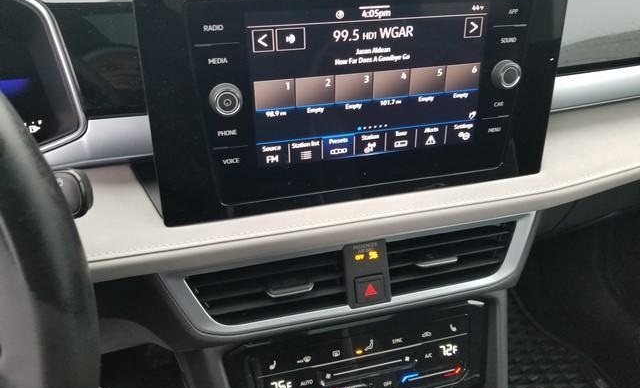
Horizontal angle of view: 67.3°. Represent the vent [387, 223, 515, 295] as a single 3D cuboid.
[{"bbox_3d":[0.118,0.055,0.444,0.131,0.052,0.030,-7,15,-13],"label":"vent"}]

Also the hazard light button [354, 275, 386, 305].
[{"bbox_3d":[0.043,0.079,0.414,0.026,0.025,0.010,-7,14,-13],"label":"hazard light button"}]

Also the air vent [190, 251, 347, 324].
[{"bbox_3d":[-0.042,0.076,0.407,0.131,0.052,0.030,-7,15,-13],"label":"air vent"}]

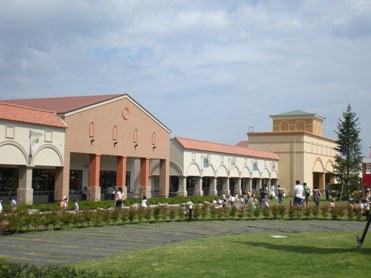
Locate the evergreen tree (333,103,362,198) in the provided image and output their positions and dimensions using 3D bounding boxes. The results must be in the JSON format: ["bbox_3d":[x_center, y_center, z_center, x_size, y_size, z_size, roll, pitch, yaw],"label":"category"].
[{"bbox_3d":[16.115,1.339,59.500,3.100,9.500,3.100,0,-4,0],"label":"evergreen tree"}]

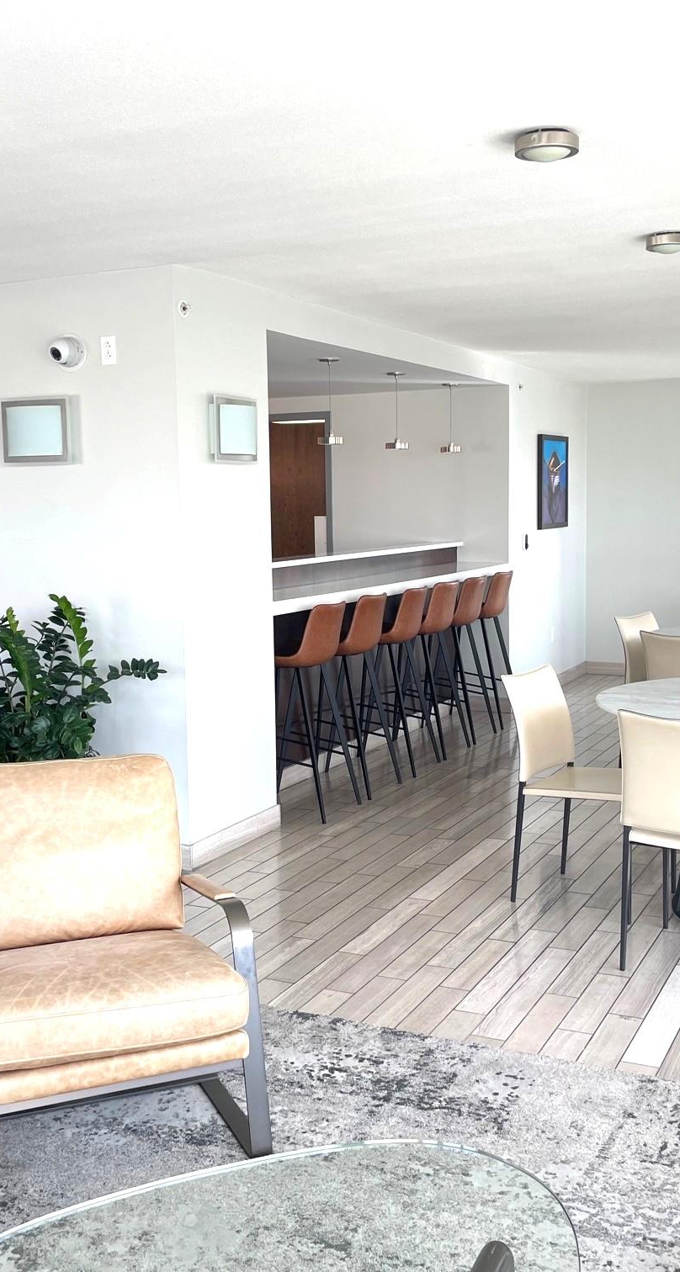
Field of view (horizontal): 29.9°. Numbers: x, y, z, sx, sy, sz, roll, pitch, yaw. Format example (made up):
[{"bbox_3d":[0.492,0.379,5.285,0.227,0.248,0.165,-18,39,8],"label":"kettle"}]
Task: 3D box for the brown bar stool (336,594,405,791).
[{"bbox_3d":[0.012,0.286,6.502,0.520,1.000,0.450,2,7,26],"label":"brown bar stool"}]

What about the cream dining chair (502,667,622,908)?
[{"bbox_3d":[0.937,0.564,4.754,0.520,0.845,0.450,3,8,35],"label":"cream dining chair"}]

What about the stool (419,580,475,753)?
[{"bbox_3d":[0.457,0.178,7.420,0.520,1.000,0.450,2,7,26],"label":"stool"}]

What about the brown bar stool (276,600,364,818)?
[{"bbox_3d":[-0.211,0.349,6.201,0.520,1.000,0.450,2,7,26],"label":"brown bar stool"}]

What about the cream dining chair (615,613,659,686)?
[{"bbox_3d":[1.789,0.310,6.771,0.540,0.835,0.445,4,8,38],"label":"cream dining chair"}]

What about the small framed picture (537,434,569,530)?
[{"bbox_3d":[1.608,-1.157,9.589,0.040,0.690,0.670,2,7,26],"label":"small framed picture"}]

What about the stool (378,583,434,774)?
[{"bbox_3d":[0.258,0.232,7.121,0.520,1.000,0.450,2,7,26],"label":"stool"}]

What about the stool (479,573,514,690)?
[{"bbox_3d":[0.895,0.072,8.324,0.520,1.000,0.450,2,7,26],"label":"stool"}]

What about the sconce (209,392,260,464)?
[{"bbox_3d":[-0.460,-0.855,5.301,0.085,0.275,0.350,2,7,26],"label":"sconce"}]

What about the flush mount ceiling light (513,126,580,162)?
[{"bbox_3d":[0.516,-1.219,3.168,0.160,0.068,0.160,-1,6,0],"label":"flush mount ceiling light"}]

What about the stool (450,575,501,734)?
[{"bbox_3d":[0.673,0.131,7.979,0.520,1.000,0.450,2,7,26],"label":"stool"}]

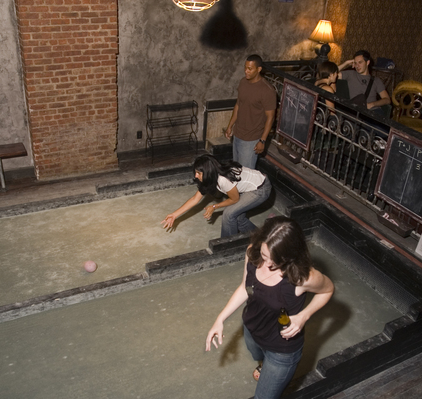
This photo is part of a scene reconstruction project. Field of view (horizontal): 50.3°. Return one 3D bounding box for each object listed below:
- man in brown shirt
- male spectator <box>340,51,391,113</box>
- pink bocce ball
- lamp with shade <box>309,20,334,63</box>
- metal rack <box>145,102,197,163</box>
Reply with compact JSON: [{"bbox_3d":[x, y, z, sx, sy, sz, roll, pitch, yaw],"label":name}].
[{"bbox_3d":[0.428,-0.728,5.104,0.500,1.750,0.330,27,36,35],"label":"man in brown shirt"},{"bbox_3d":[1.732,-1.110,5.544,0.620,1.301,0.850,11,30,11],"label":"male spectator"},{"bbox_3d":[-1.110,0.624,4.159,0.107,0.107,0.107,3,29,-2],"label":"pink bocce ball"},{"bbox_3d":[1.545,-2.219,6.375,0.360,0.600,0.360,-11,33,-25],"label":"lamp with shade"},{"bbox_3d":[-0.529,-0.933,6.188,0.670,0.780,0.260,-11,33,-25],"label":"metal rack"}]

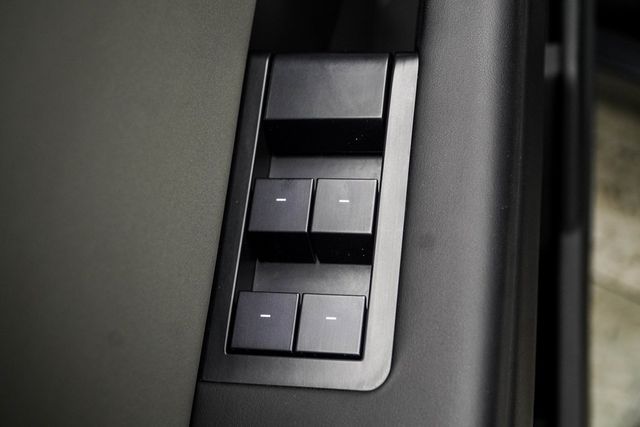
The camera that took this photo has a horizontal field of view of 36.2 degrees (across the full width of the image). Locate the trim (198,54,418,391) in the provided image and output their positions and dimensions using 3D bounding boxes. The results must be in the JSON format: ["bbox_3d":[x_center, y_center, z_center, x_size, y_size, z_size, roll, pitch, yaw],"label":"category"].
[{"bbox_3d":[0.000,0.002,0.380,0.071,0.023,0.138,1,67,13],"label":"trim"}]

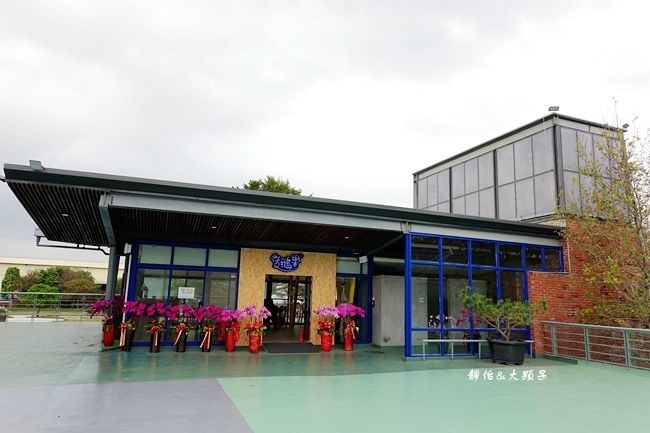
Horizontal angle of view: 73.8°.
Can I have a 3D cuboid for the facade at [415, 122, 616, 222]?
[{"bbox_3d":[7.343,-0.787,17.878,3.333,3.038,7.952,6,-11,-21],"label":"facade"}]

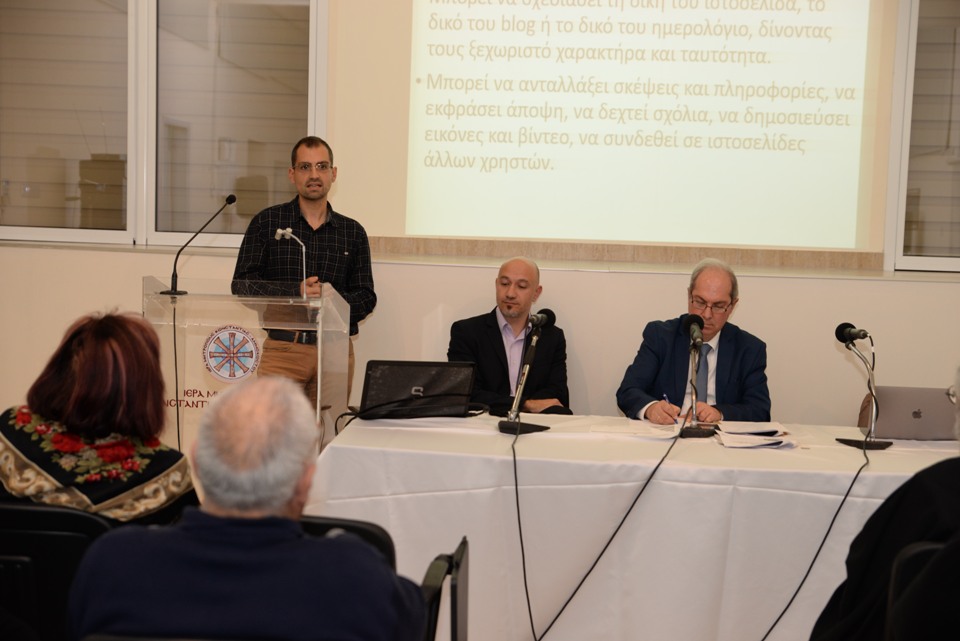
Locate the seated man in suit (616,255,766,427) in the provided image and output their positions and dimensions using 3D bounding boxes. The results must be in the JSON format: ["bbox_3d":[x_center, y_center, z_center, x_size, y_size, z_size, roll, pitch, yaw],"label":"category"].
[{"bbox_3d":[0.765,0.433,5.470,0.550,1.317,0.770,3,6,9],"label":"seated man in suit"}]

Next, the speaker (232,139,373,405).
[{"bbox_3d":[-0.637,0.176,5.650,0.530,1.701,0.380,2,6,2],"label":"speaker"}]

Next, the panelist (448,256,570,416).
[{"bbox_3d":[0.107,0.411,5.630,0.490,1.284,0.750,2,6,3],"label":"panelist"}]

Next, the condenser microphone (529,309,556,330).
[{"bbox_3d":[0.212,-0.007,5.220,0.066,0.066,0.140,6,5,32],"label":"condenser microphone"}]

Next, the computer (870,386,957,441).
[{"bbox_3d":[1.489,0.297,5.267,0.312,0.194,0.315,2,6,0],"label":"computer"}]

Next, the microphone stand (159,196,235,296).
[{"bbox_3d":[-0.964,-0.264,5.300,0.100,0.334,0.290,8,9,44],"label":"microphone stand"}]

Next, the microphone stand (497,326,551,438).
[{"bbox_3d":[0.150,0.195,5.150,0.100,0.345,0.180,6,8,37],"label":"microphone stand"}]

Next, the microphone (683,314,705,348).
[{"bbox_3d":[0.730,0.032,5.230,0.066,0.066,0.140,1,38,-8],"label":"microphone"}]

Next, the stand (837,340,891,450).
[{"bbox_3d":[1.266,0.236,5.090,0.100,0.340,0.180,-3,8,-38],"label":"stand"}]

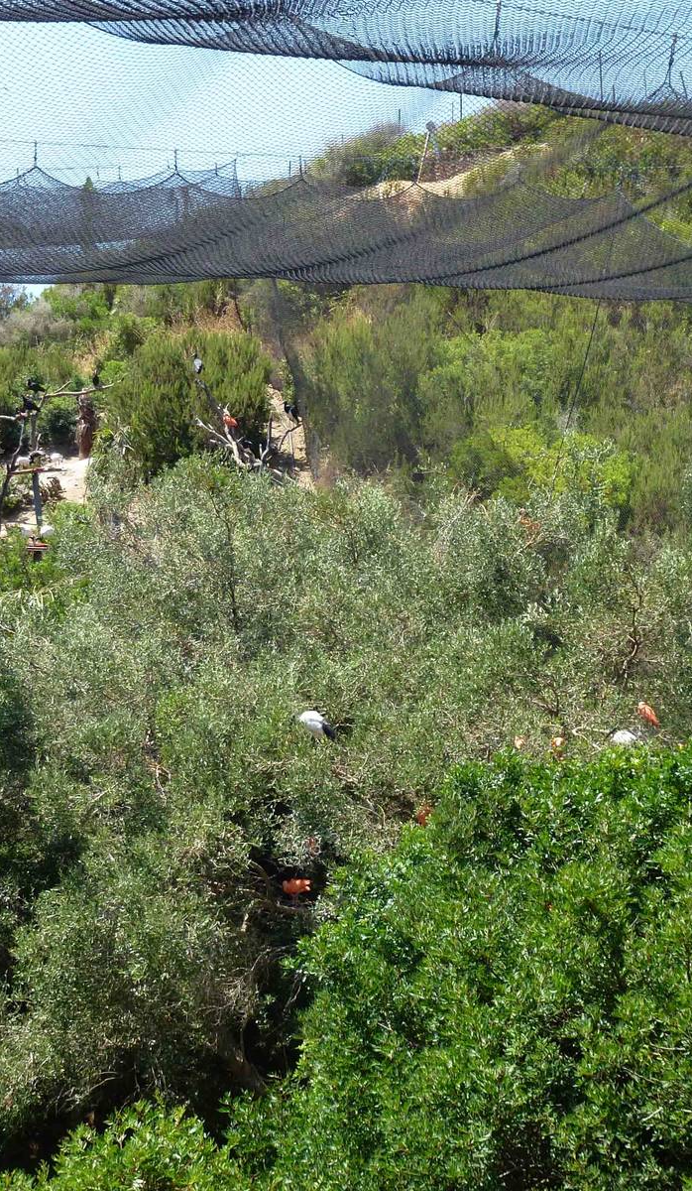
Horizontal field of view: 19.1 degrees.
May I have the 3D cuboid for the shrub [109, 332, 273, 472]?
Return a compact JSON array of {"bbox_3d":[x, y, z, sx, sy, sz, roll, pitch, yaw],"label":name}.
[{"bbox_3d":[-3.319,-4.032,44.000,3.400,3.200,3.000,0,4,0],"label":"shrub"}]

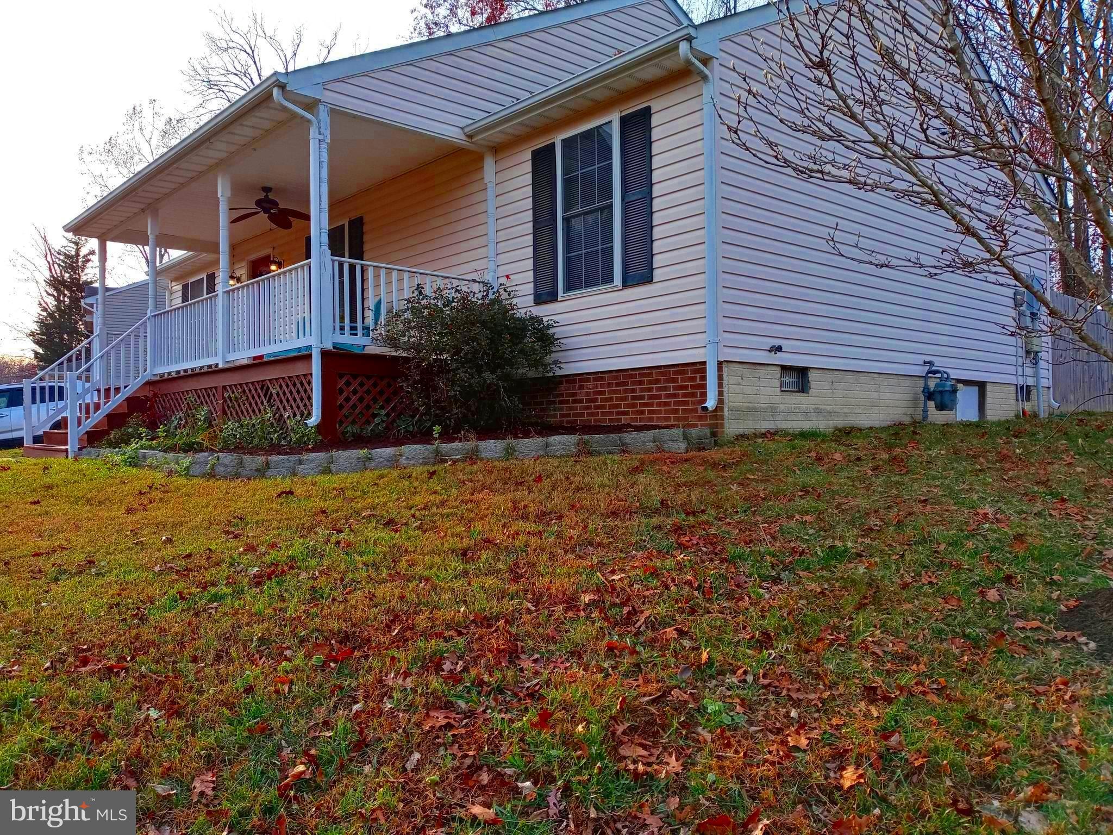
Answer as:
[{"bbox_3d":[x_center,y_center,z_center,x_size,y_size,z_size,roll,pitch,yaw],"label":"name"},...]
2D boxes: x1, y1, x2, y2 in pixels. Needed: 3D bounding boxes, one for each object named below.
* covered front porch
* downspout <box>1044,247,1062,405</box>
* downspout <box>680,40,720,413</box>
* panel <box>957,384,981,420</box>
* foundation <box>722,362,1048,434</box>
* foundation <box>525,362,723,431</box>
[{"bbox_3d":[-4.196,-1.259,11.345,3.088,3.416,7.211,1,-2,-42],"label":"covered front porch"},{"bbox_3d":[7.032,-1.438,12.776,0.369,2.639,0.080,1,-2,-42],"label":"downspout"},{"bbox_3d":[1.189,-1.570,7.433,0.388,3.058,0.085,1,-2,-42],"label":"downspout"},{"bbox_3d":[4.972,-0.171,10.943,0.767,0.443,0.045,1,-2,-42],"label":"panel"},{"bbox_3d":[4.100,-0.131,10.162,7.411,0.618,0.199,1,-2,-42],"label":"foundation"},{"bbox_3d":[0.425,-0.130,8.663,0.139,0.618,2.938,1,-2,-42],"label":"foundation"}]

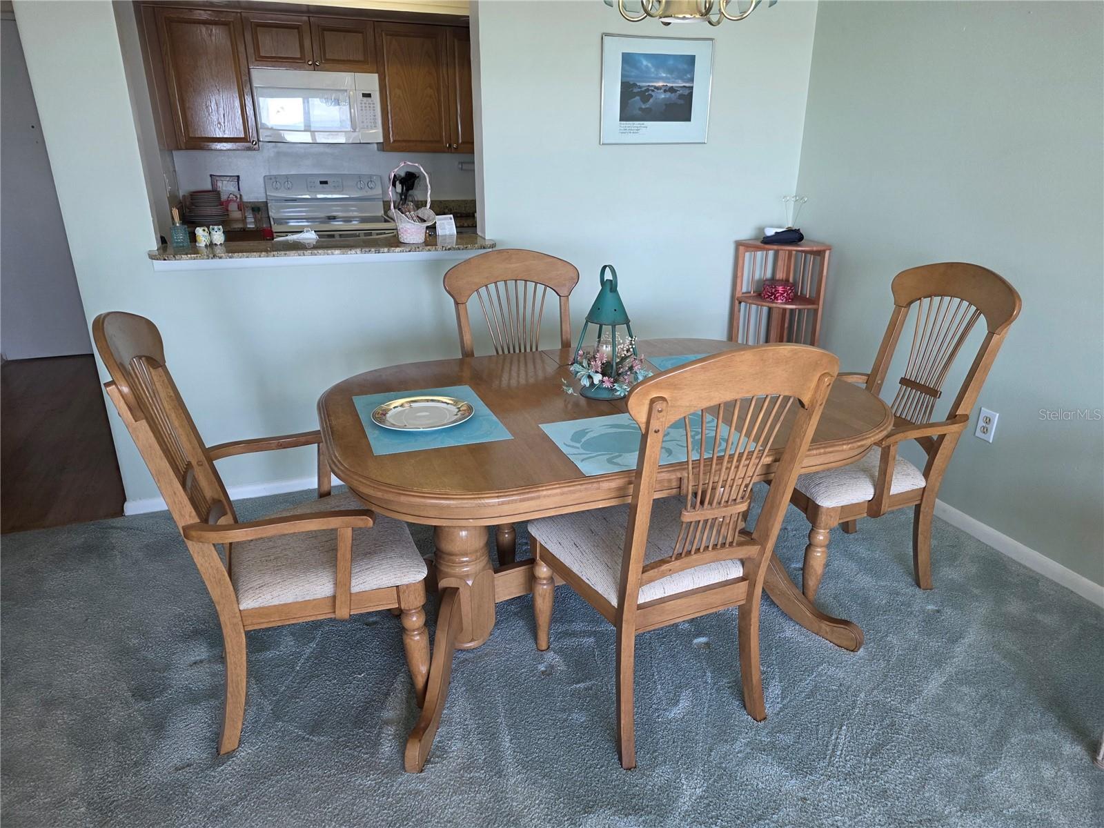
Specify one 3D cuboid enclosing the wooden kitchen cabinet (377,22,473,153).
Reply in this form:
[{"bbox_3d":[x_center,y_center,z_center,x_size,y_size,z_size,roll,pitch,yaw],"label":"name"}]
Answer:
[{"bbox_3d":[-0.779,-2.186,4.966,0.822,0.759,0.325,-7,21,-19],"label":"wooden kitchen cabinet"}]

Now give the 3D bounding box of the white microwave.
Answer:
[{"bbox_3d":[-1.513,-1.972,4.738,0.758,0.409,0.370,-7,21,-19],"label":"white microwave"}]

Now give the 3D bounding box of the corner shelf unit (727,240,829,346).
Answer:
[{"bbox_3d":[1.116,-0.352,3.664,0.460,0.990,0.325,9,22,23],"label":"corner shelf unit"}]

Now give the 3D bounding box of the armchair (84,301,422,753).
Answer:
[{"bbox_3d":[-0.681,0.245,1.887,0.660,1.067,0.580,-7,21,-19],"label":"armchair"}]

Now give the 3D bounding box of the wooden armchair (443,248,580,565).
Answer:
[{"bbox_3d":[-0.039,0.045,2.433,0.495,1.075,0.630,-7,21,-19],"label":"wooden armchair"}]

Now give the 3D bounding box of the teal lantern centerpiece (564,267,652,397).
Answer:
[{"bbox_3d":[0.161,-0.233,2.069,0.213,0.361,0.200,-7,21,-19],"label":"teal lantern centerpiece"}]

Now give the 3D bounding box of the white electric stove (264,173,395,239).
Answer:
[{"bbox_3d":[-1.460,-0.965,4.973,0.762,1.210,0.660,-7,21,-19],"label":"white electric stove"}]

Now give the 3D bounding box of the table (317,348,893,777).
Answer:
[{"bbox_3d":[0.135,0.298,2.223,1.533,0.745,1.072,-7,21,-19],"label":"table"}]

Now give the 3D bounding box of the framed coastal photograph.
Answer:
[{"bbox_3d":[0.457,-1.387,3.159,0.520,0.426,0.027,-7,21,-19],"label":"framed coastal photograph"}]

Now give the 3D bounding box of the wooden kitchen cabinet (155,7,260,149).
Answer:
[{"bbox_3d":[-2.111,-2.025,4.506,0.491,0.759,0.325,-7,21,-19],"label":"wooden kitchen cabinet"}]

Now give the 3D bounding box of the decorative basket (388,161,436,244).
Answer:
[{"bbox_3d":[-0.566,-0.859,2.972,0.162,0.307,0.165,-7,21,-19],"label":"decorative basket"}]

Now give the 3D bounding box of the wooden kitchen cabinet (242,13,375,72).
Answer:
[{"bbox_3d":[-1.523,-2.312,4.631,0.760,0.300,0.325,-7,21,-19],"label":"wooden kitchen cabinet"}]

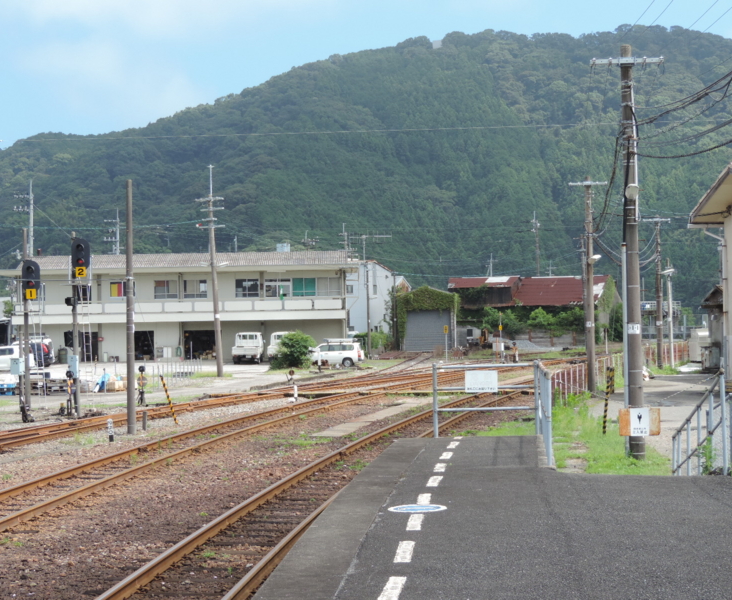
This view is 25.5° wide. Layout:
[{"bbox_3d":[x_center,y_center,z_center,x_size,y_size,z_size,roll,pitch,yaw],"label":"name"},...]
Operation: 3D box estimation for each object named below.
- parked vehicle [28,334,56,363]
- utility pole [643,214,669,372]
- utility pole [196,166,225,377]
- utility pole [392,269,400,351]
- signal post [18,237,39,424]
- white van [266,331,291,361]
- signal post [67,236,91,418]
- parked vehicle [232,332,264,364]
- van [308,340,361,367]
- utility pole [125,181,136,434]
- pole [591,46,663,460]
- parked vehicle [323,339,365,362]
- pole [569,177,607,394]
[{"bbox_3d":[-21.363,3.415,106.500,1.700,1.840,4.100,-1,-1,-9],"label":"parked vehicle"},{"bbox_3d":[15.873,-0.462,88.000,1.500,8.300,0.400,-1,-1,0],"label":"utility pole"},{"bbox_3d":[-7.556,-1.439,81.078,1.420,10.579,0.400,-2,-1,-6],"label":"utility pole"},{"bbox_3d":[2.527,1.009,139.051,0.400,6.835,0.300,-1,-1,0],"label":"utility pole"},{"bbox_3d":[-10.312,0.627,49.500,0.650,5.600,0.600,-1,-1,0],"label":"signal post"},{"bbox_3d":[-5.311,3.045,103.064,1.650,1.950,4.100,-1,-1,0],"label":"white van"},{"bbox_3d":[-8.175,0.739,46.000,0.680,5.250,0.600,-1,-1,0],"label":"signal post"},{"bbox_3d":[-7.453,3.067,102.000,1.680,1.920,4.200,-1,-1,0],"label":"parked vehicle"},{"bbox_3d":[-2.233,3.242,97.012,4.200,1.600,1.690,-1,-1,9],"label":"van"},{"bbox_3d":[-5.702,0.182,39.200,0.210,6.150,0.210,-1,-1,0],"label":"utility pole"},{"bbox_3d":[4.844,-0.868,29.456,1.340,7.572,0.420,-2,-1,6],"label":"pole"},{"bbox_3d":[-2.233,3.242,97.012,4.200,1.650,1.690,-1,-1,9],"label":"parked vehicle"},{"bbox_3d":[8.627,-0.616,62.300,1.500,8.350,0.450,-1,-1,0],"label":"pole"}]

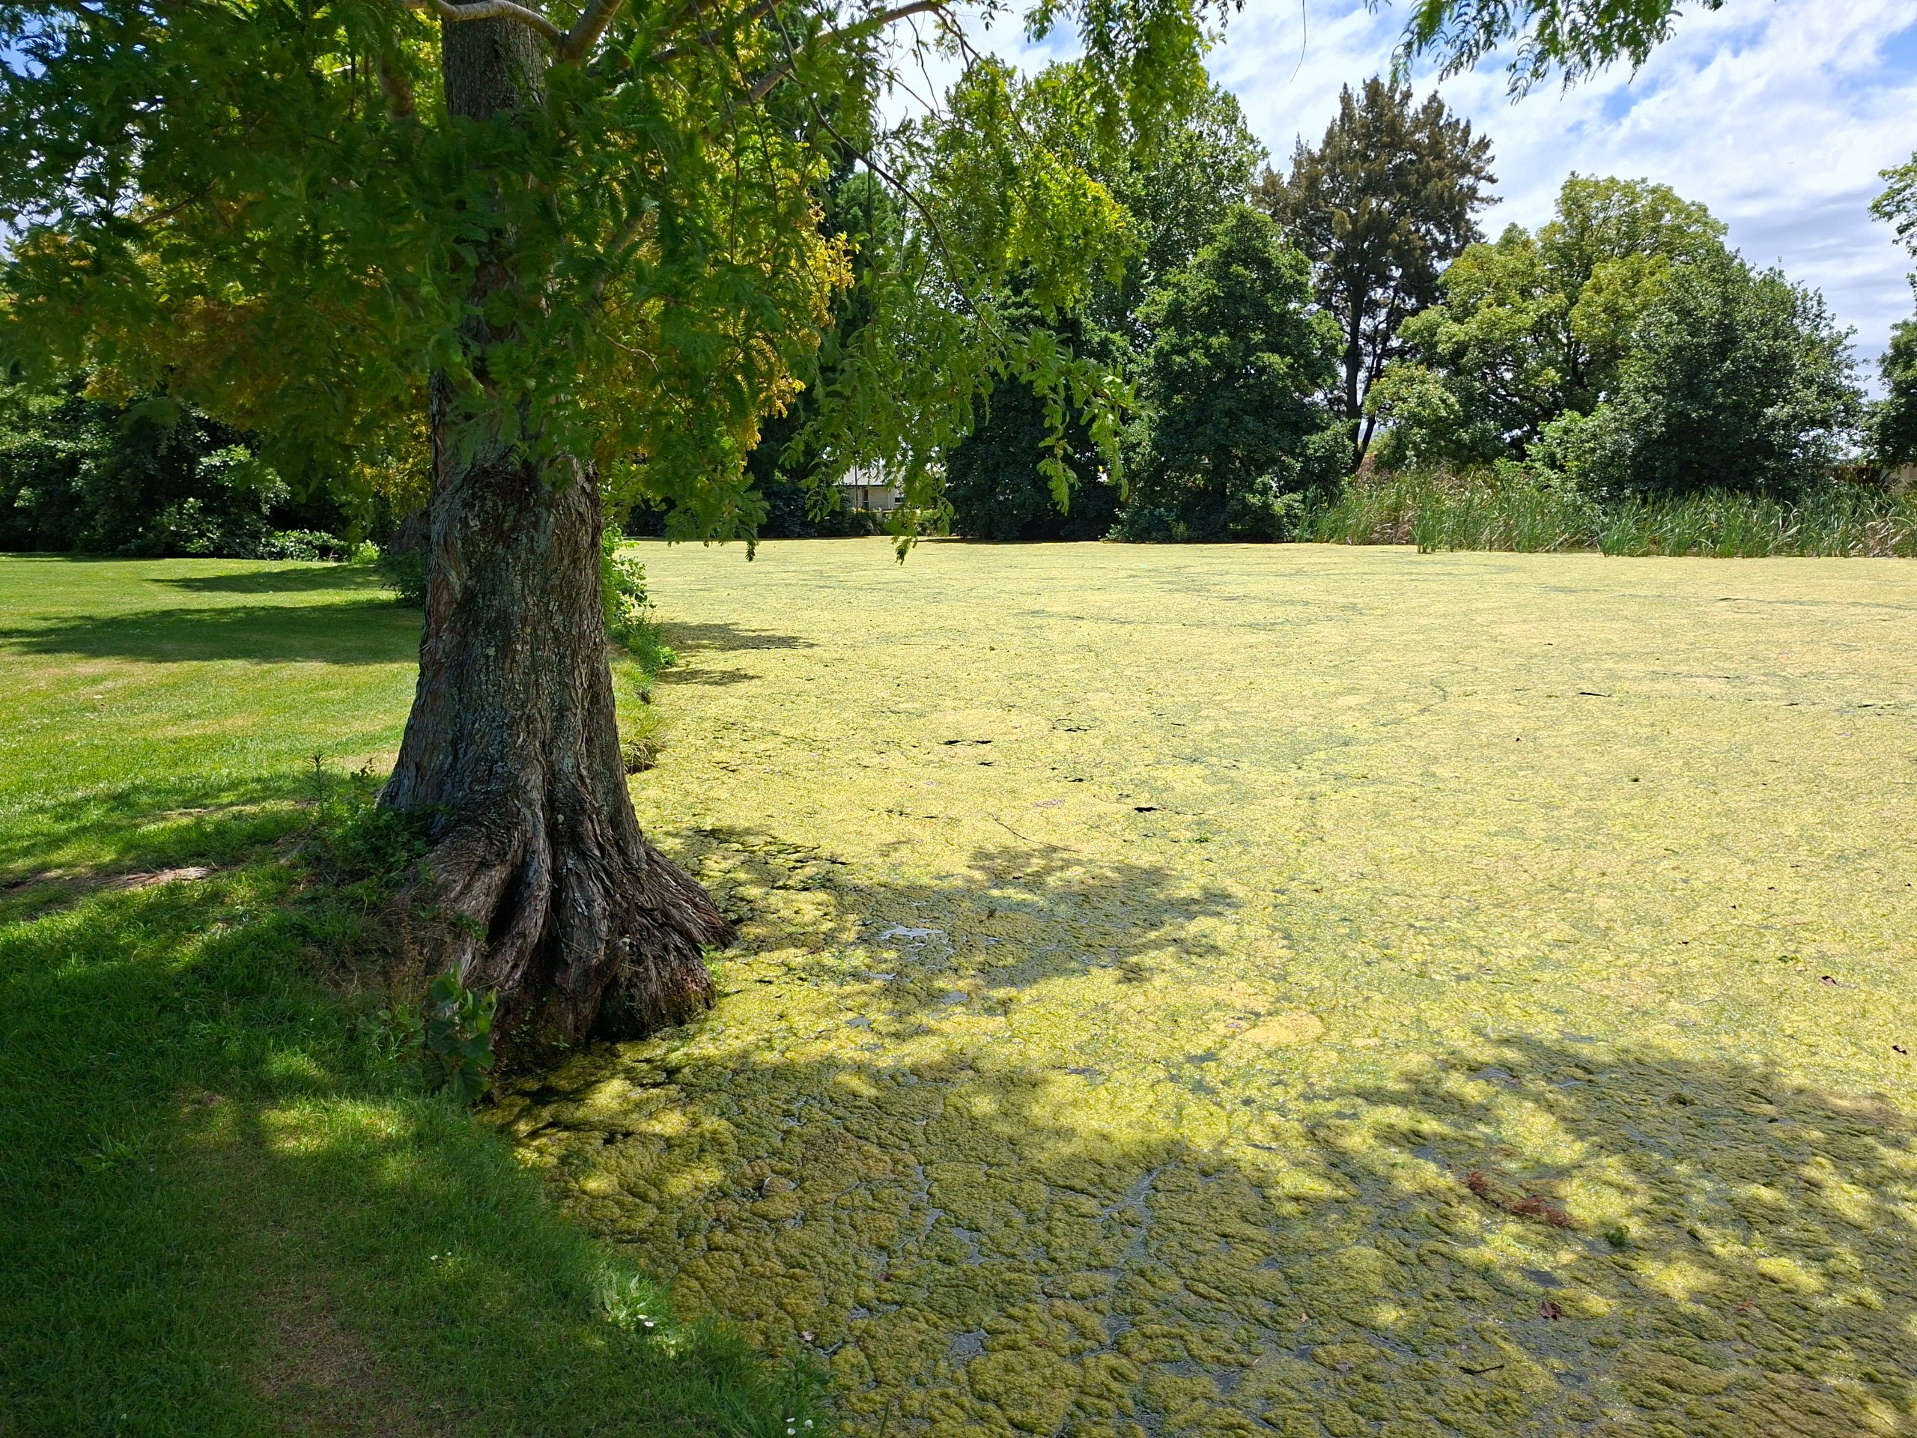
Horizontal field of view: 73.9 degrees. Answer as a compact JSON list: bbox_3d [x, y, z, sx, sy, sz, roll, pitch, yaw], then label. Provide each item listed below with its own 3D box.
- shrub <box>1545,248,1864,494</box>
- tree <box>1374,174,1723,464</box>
[{"bbox_3d":[23.447,-9.984,40.378,8.572,8.892,7.543,6,11,29],"label":"shrub"},{"bbox_3d":[22.283,-13.789,48.845,12.089,13.133,10.880,4,11,23],"label":"tree"}]

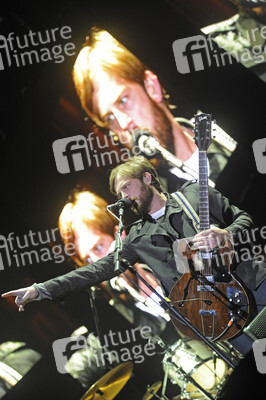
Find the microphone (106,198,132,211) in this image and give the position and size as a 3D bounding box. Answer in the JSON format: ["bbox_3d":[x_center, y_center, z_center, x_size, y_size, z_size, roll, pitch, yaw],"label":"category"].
[{"bbox_3d":[-0.063,0.023,6.850,0.165,0.051,0.051,-9,-39,-53],"label":"microphone"}]

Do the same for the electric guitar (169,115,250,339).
[{"bbox_3d":[0.350,0.123,6.850,0.080,0.410,1.040,-6,-85,-59],"label":"electric guitar"}]

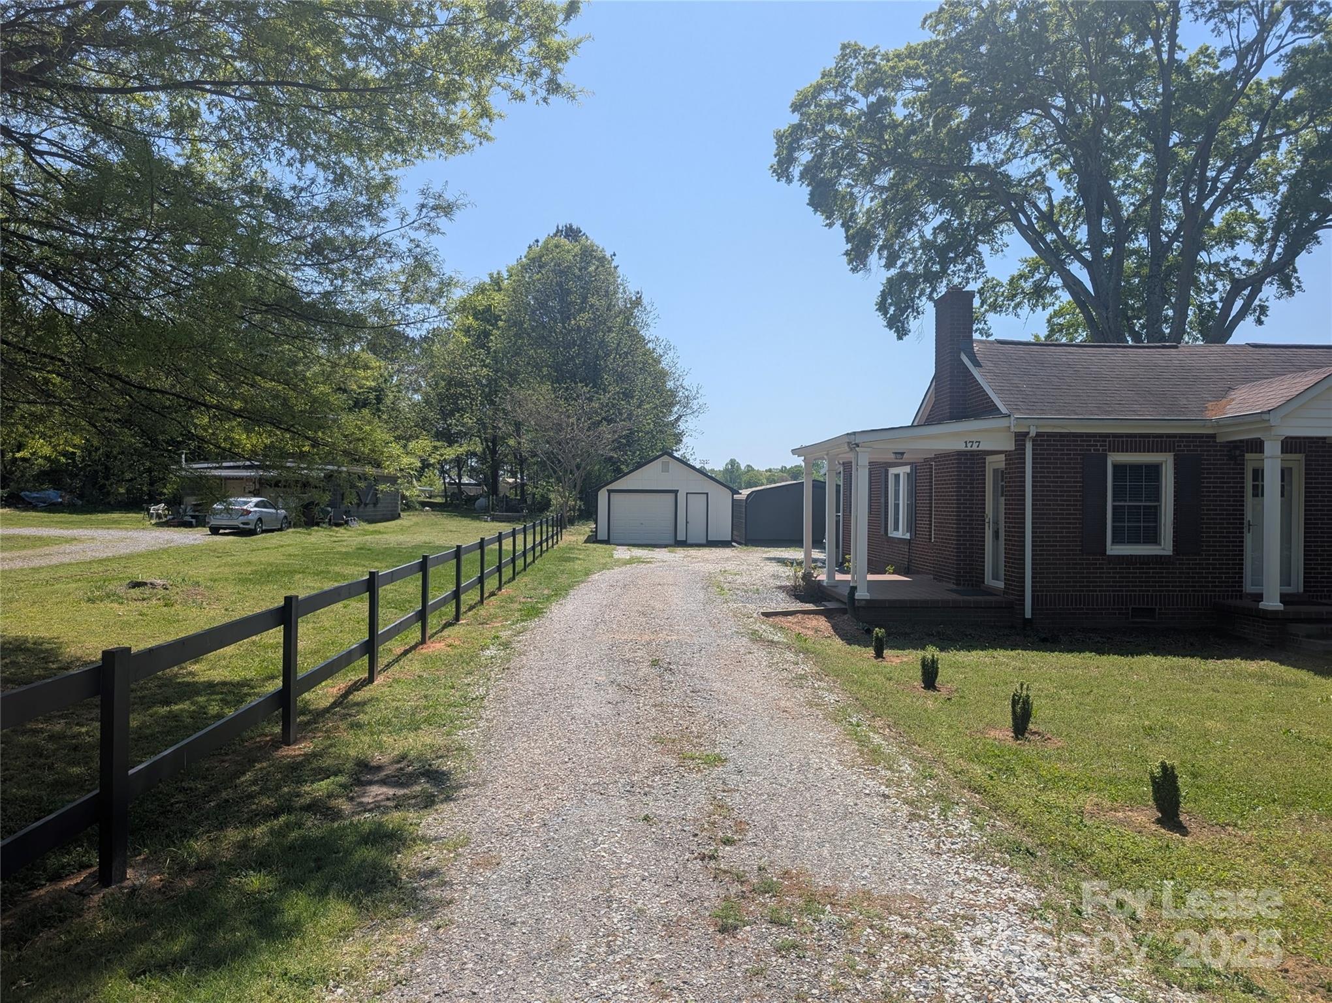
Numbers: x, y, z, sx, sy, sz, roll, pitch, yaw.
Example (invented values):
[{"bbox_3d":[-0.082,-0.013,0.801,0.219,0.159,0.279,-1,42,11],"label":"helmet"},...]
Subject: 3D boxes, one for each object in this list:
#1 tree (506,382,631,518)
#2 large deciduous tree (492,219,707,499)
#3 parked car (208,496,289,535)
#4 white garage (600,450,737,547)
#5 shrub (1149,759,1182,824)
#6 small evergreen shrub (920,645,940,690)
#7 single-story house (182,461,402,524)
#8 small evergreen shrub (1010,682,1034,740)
[{"bbox_3d":[-4.787,-2.227,45.500,5.800,7.000,5.600,0,0,0],"label":"tree"},{"bbox_3d":[-4.100,-7.900,57.000,12.300,18.000,11.800,0,0,0],"label":"large deciduous tree"},{"bbox_3d":[-16.760,0.550,37.430,1.800,1.420,4.630,0,0,-3],"label":"parked car"},{"bbox_3d":[-0.170,-0.140,42.000,5.950,3.900,6.800,0,0,-3],"label":"white garage"},{"bbox_3d":[2.835,1.642,5.250,0.180,0.355,0.180,0,0,0],"label":"shrub"},{"bbox_3d":[2.544,1.601,8.920,0.175,0.410,0.175,0,0,0],"label":"small evergreen shrub"},{"bbox_3d":[-18.500,-0.340,47.300,6.900,2.950,12.400,0,0,-3],"label":"single-story house"},{"bbox_3d":[2.716,1.595,7.070,0.165,0.430,0.165,0,0,0],"label":"small evergreen shrub"}]

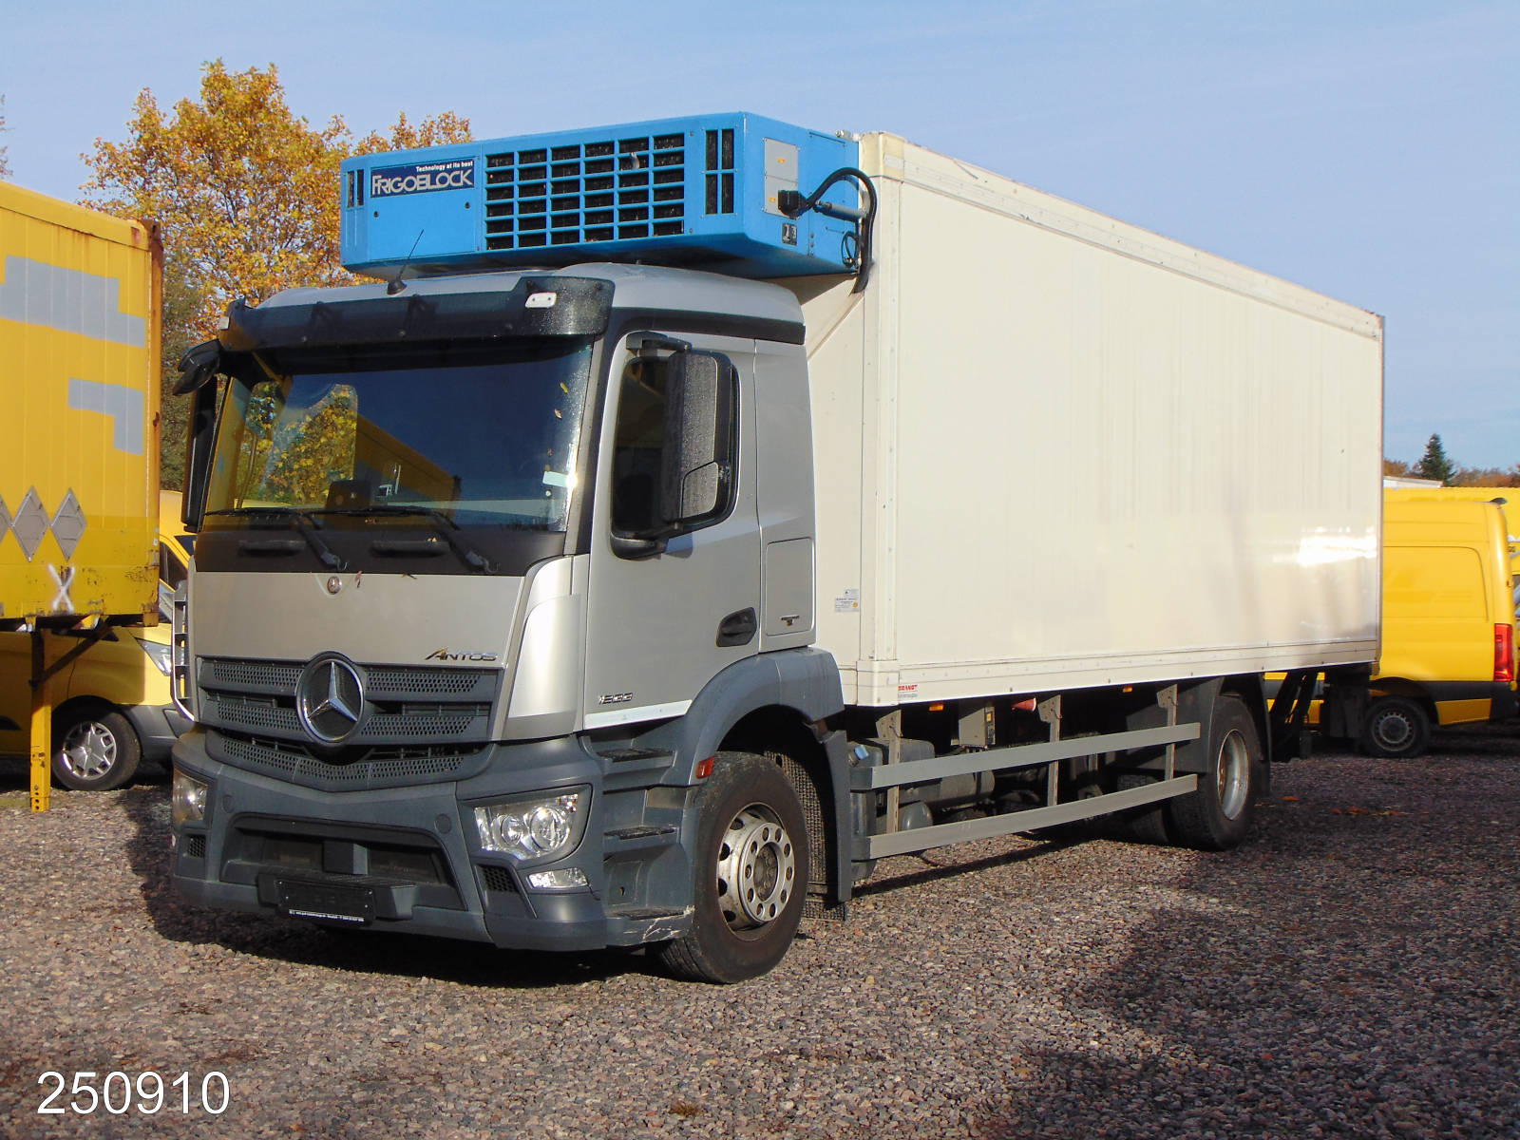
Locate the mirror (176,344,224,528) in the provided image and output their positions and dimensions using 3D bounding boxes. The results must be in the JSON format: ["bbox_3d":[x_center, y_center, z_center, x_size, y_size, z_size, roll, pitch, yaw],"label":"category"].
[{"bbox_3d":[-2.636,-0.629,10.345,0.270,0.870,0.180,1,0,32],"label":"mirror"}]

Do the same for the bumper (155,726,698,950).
[{"bbox_3d":[-1.552,1.084,9.565,2.400,0.840,0.880,1,0,32],"label":"bumper"}]

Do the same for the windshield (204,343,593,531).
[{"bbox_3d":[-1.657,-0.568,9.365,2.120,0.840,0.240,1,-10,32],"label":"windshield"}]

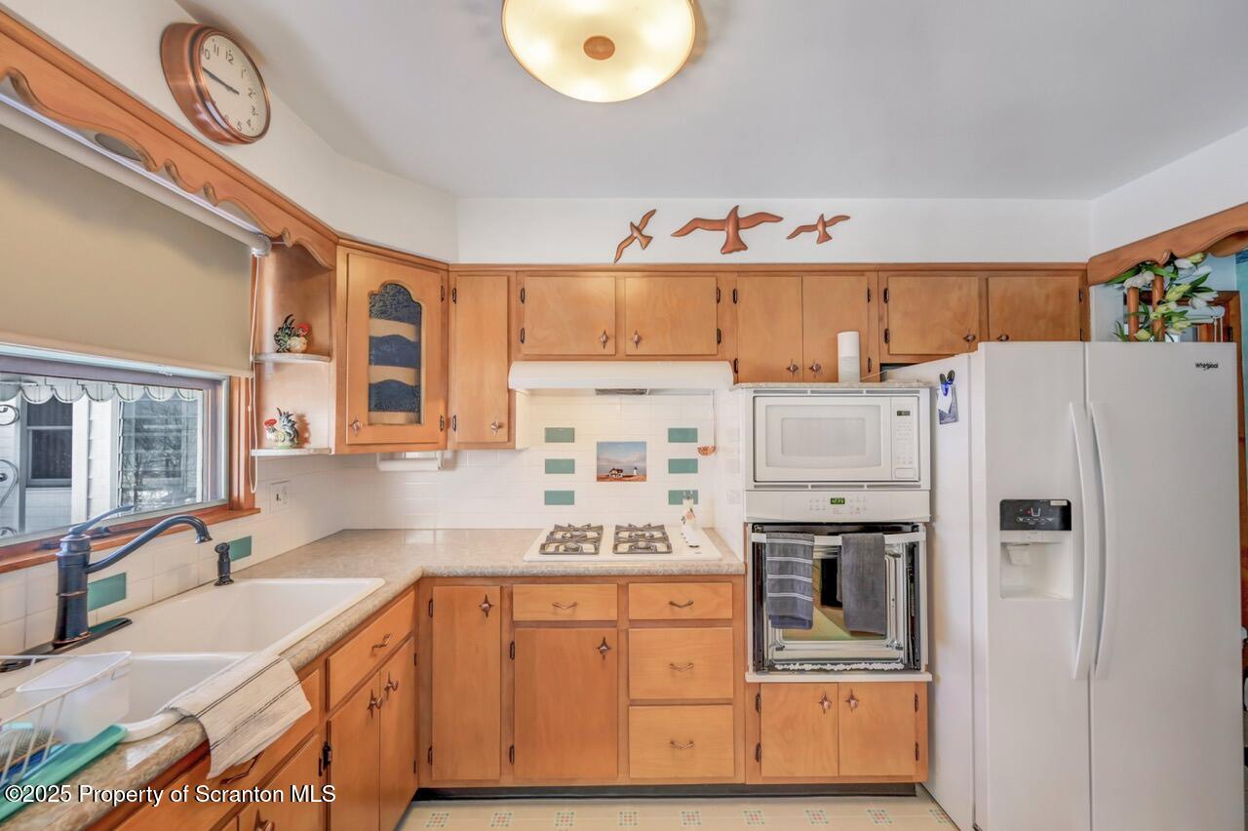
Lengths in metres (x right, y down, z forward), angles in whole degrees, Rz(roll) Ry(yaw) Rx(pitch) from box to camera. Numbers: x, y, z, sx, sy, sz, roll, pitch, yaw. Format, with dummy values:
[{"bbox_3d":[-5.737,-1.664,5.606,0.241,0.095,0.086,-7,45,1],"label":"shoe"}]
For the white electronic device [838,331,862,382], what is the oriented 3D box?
[{"bbox_3d":[0.950,-0.235,2.050,0.084,0.232,0.084,0,0,0],"label":"white electronic device"}]

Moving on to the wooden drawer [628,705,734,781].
[{"bbox_3d":[0.213,1.203,1.985,0.387,0.270,0.400,0,0,-1],"label":"wooden drawer"}]

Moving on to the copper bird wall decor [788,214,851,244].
[{"bbox_3d":[0.831,-0.794,2.075,0.275,0.130,0.028,0,0,-1],"label":"copper bird wall decor"}]

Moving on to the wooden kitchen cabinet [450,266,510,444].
[{"bbox_3d":[-0.608,-0.237,2.226,0.273,0.753,0.330,0,-1,0],"label":"wooden kitchen cabinet"}]

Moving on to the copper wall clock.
[{"bbox_3d":[-0.966,-0.786,1.167,0.072,0.242,0.242,0,0,-1],"label":"copper wall clock"}]

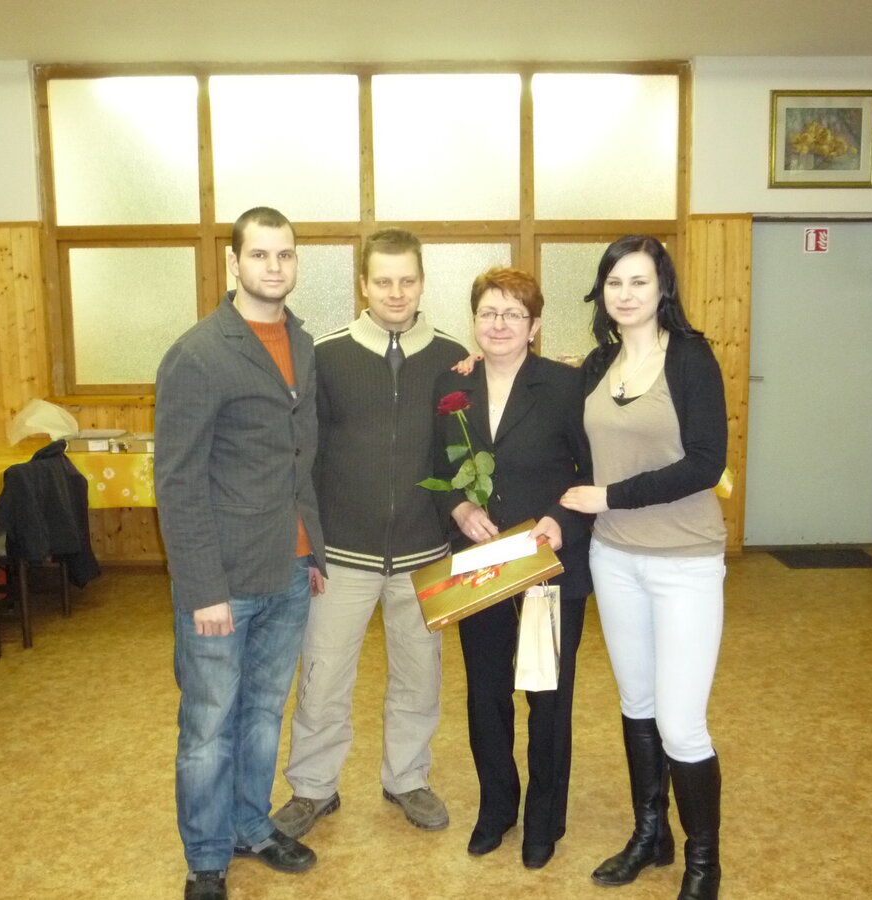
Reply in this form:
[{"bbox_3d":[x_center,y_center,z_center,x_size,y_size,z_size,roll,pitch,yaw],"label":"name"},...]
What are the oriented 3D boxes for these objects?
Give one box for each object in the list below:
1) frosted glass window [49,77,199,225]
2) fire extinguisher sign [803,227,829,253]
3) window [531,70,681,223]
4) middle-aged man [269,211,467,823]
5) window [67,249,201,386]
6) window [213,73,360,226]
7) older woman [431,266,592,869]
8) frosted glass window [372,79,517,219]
[{"bbox_3d":[-1.816,-1.749,6.098,0.858,0.843,0.050,-1,8,-2],"label":"frosted glass window"},{"bbox_3d":[2.307,-1.270,6.298,0.147,0.144,0.005,-1,8,-2],"label":"fire extinguisher sign"},{"bbox_3d":[1.010,-1.795,6.181,0.864,0.839,0.050,-1,8,-2],"label":"window"},{"bbox_3d":[-0.186,0.240,3.087,0.560,1.750,0.400,-1,8,-3],"label":"middle-aged man"},{"bbox_3d":[-1.794,-0.800,6.228,0.747,0.805,0.050,-1,8,-2],"label":"window"},{"bbox_3d":[-0.878,-1.770,6.124,0.862,0.840,0.050,-1,8,-2],"label":"window"},{"bbox_3d":[0.214,0.316,2.938,0.480,1.630,0.420,0,8,8],"label":"older woman"},{"bbox_3d":[0.068,-1.785,6.152,0.865,0.839,0.050,-1,8,-2],"label":"frosted glass window"}]

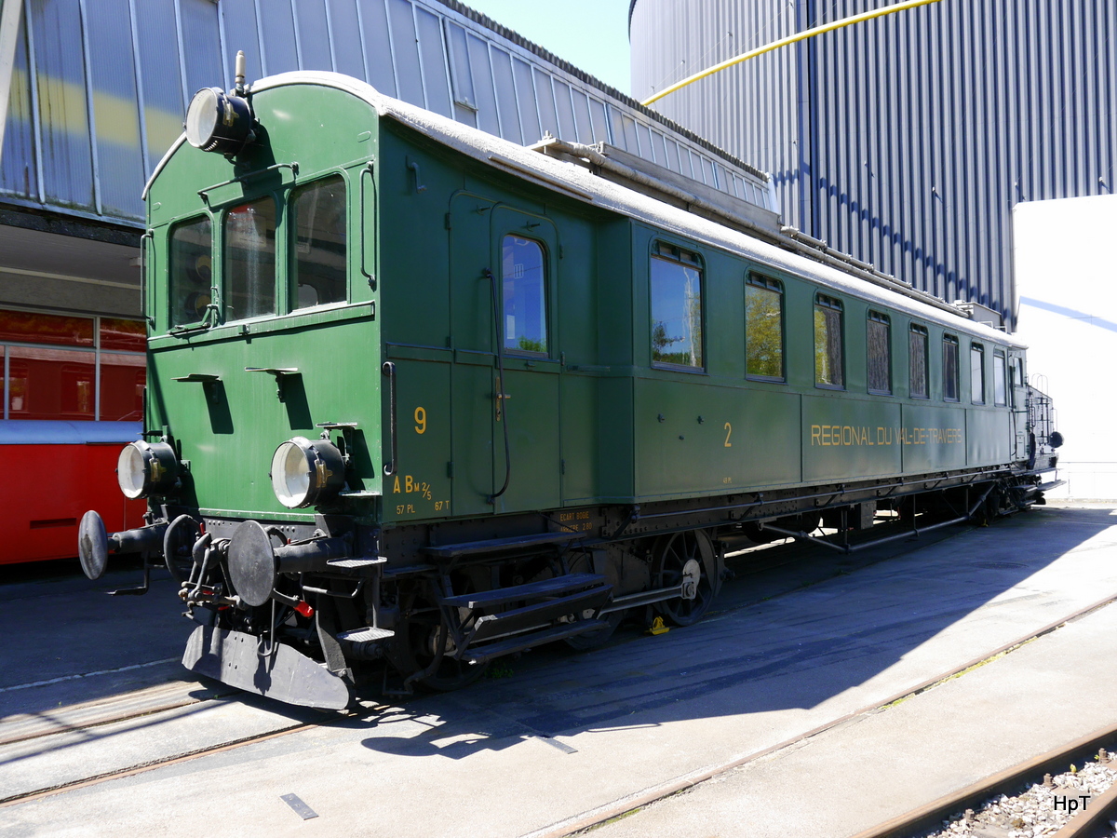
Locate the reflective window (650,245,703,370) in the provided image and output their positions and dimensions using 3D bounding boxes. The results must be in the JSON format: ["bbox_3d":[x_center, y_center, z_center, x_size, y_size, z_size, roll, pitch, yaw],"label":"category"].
[{"bbox_3d":[0.918,-0.855,7.062,0.070,0.970,0.810,-2,-2,38],"label":"reflective window"}]

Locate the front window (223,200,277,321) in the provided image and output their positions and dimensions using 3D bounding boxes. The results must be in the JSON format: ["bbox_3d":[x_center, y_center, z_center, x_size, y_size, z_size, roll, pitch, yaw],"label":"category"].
[{"bbox_3d":[-1.964,-1.017,5.767,0.570,0.755,0.070,-2,-2,38],"label":"front window"}]

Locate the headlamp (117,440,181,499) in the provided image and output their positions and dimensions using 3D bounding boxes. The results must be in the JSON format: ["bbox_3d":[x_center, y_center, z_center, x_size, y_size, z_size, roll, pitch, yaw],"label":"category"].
[{"bbox_3d":[-2.739,0.340,6.065,0.370,0.375,0.260,-2,-2,38],"label":"headlamp"}]

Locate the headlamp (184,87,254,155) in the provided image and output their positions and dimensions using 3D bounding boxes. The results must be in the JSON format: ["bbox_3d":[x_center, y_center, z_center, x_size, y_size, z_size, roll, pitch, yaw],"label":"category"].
[{"bbox_3d":[-2.096,-1.835,5.607,0.370,0.375,0.260,-2,-2,38],"label":"headlamp"}]

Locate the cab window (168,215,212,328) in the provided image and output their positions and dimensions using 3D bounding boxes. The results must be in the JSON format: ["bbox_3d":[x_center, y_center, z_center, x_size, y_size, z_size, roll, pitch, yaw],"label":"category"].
[{"bbox_3d":[-2.512,-0.995,6.194,0.570,0.755,0.070,-2,-2,38],"label":"cab window"}]

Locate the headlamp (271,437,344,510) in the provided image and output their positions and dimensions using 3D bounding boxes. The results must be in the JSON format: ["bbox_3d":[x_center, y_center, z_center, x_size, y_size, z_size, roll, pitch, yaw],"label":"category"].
[{"bbox_3d":[-1.367,0.293,4.996,0.370,0.375,0.260,-2,-2,38],"label":"headlamp"}]

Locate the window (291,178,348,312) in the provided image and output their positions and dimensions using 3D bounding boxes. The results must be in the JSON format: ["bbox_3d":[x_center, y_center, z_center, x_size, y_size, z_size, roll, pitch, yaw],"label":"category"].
[{"bbox_3d":[-1.421,-1.039,5.345,0.570,0.755,0.070,-2,-2,38],"label":"window"}]

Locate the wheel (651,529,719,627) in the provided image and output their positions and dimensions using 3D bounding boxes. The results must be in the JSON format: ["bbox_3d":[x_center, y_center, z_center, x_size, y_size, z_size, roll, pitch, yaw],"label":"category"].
[{"bbox_3d":[1.117,1.401,8.096,0.150,0.900,0.900,-3,-2,43],"label":"wheel"}]

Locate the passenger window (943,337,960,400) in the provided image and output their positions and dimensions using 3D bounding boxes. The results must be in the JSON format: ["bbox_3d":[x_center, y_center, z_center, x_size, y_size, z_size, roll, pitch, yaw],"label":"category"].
[{"bbox_3d":[5.719,-0.733,13.221,0.070,0.970,0.810,-2,-2,38],"label":"passenger window"}]

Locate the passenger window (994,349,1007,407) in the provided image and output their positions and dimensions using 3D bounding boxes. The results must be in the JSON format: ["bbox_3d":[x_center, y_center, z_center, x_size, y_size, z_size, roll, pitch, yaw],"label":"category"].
[{"bbox_3d":[7.643,-0.684,15.689,0.070,0.970,0.810,-2,-2,38],"label":"passenger window"}]

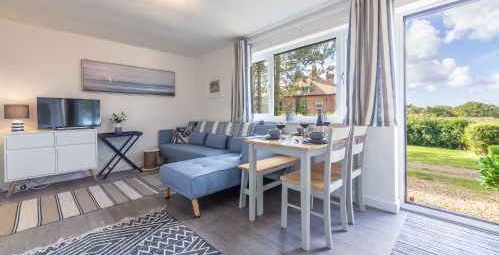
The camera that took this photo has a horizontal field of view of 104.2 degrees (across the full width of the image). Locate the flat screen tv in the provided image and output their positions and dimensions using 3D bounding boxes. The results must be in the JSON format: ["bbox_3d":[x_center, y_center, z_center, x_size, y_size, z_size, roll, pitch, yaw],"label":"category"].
[{"bbox_3d":[-2.728,-0.195,2.980,0.720,0.475,0.130,-3,4,-43],"label":"flat screen tv"}]

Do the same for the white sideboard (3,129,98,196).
[{"bbox_3d":[-2.859,0.456,2.888,0.920,0.800,0.360,-3,4,-43],"label":"white sideboard"}]

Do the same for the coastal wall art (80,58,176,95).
[{"bbox_3d":[-2.188,-0.898,3.734,1.510,0.525,0.035,-3,4,-43],"label":"coastal wall art"}]

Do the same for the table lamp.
[{"bbox_3d":[-3.129,-0.118,2.620,0.215,0.370,0.215,-3,4,-43],"label":"table lamp"}]

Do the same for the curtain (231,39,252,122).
[{"bbox_3d":[-0.140,-0.809,3.443,0.420,1.380,0.130,2,4,44],"label":"curtain"}]

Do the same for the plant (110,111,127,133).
[{"bbox_3d":[-2.298,-0.095,3.408,0.220,0.375,0.220,-3,4,-43],"label":"plant"}]

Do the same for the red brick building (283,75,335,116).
[{"bbox_3d":[5.892,-2.402,17.000,6.300,4.500,5.200,1,3,30],"label":"red brick building"}]

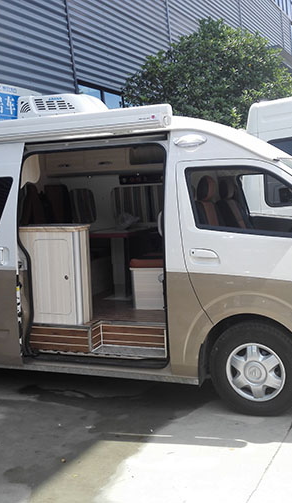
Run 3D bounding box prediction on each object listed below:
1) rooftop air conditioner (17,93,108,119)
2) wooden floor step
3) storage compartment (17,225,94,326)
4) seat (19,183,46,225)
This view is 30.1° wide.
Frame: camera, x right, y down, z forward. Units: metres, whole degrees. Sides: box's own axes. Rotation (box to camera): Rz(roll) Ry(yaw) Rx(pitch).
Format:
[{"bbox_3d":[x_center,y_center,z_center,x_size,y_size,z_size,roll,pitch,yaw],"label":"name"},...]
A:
[{"bbox_3d":[-0.616,-1.337,5.142,0.950,0.210,0.760,0,6,21],"label":"rooftop air conditioner"},{"bbox_3d":[-0.394,0.706,4.518,1.240,0.235,0.250,0,6,21],"label":"wooden floor step"},{"bbox_3d":[-0.780,0.180,4.660,0.660,0.820,0.300,0,6,21],"label":"storage compartment"},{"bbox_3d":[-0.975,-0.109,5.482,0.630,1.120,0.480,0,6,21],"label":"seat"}]

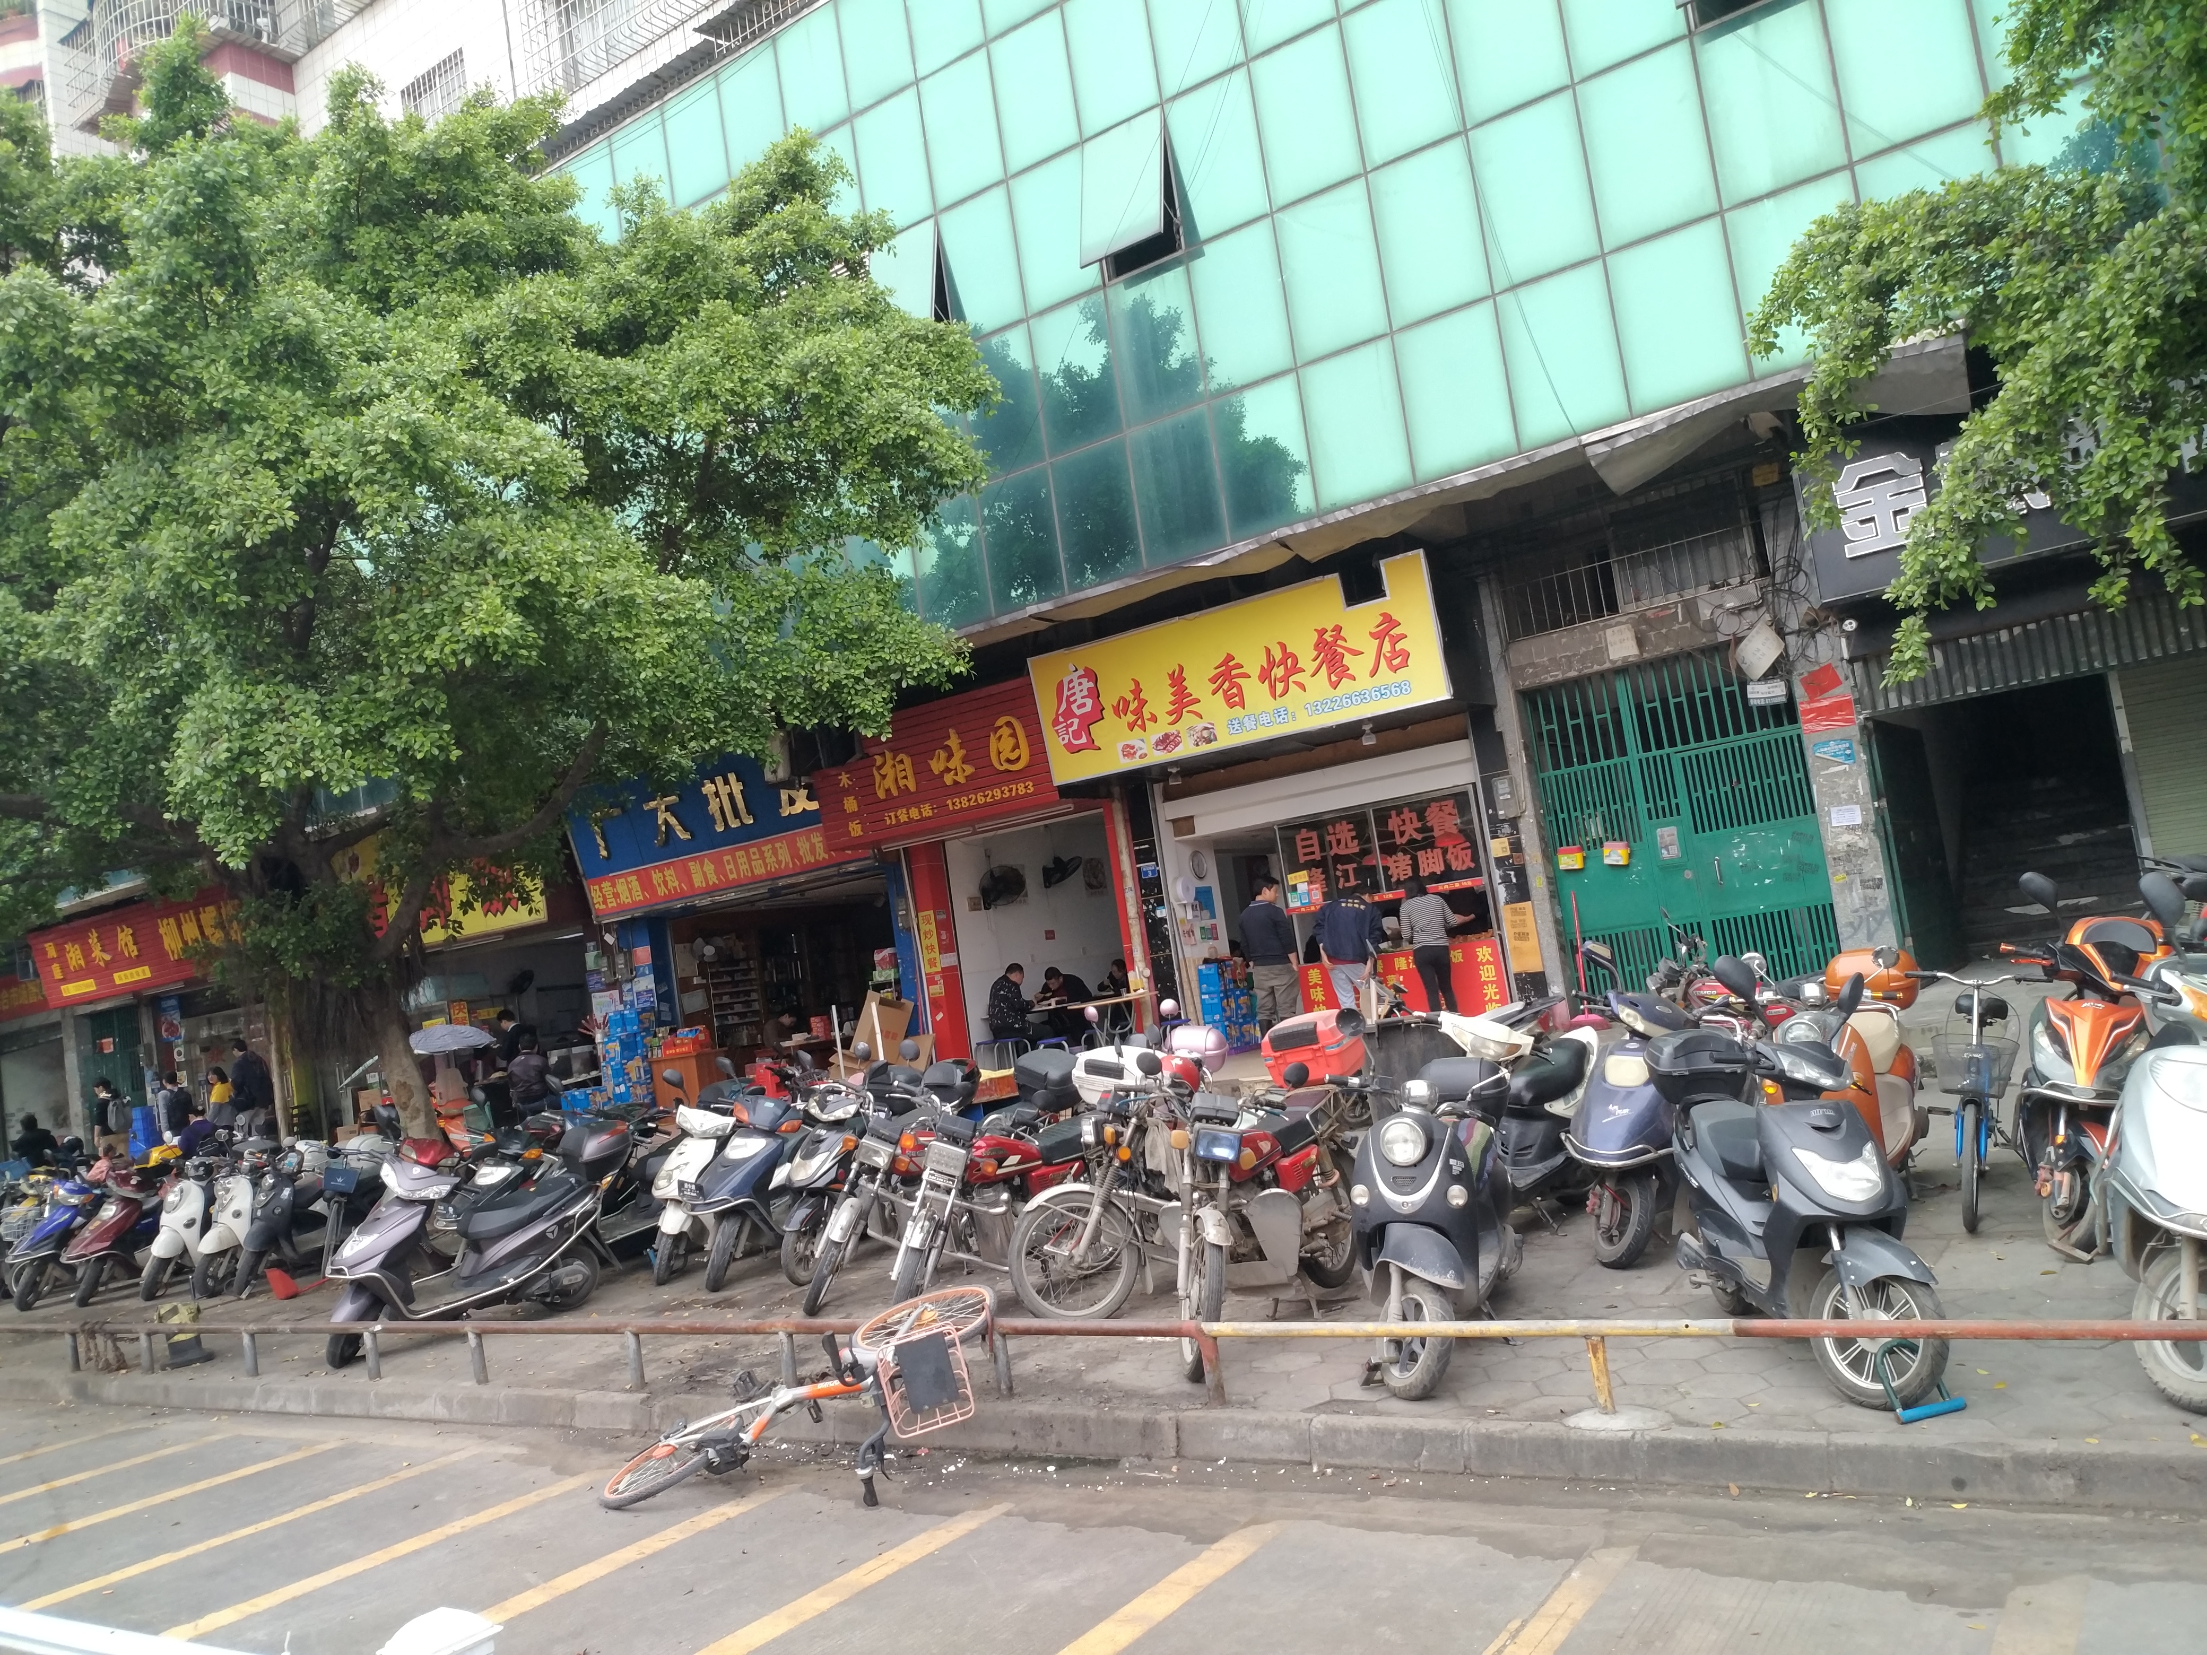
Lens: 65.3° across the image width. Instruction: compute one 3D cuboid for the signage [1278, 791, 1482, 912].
[{"bbox_3d":[2.683,0.241,16.920,2.150,0.910,0.060,-12,-6,35],"label":"signage"}]

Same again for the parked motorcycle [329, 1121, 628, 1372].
[{"bbox_3d":[-3.623,2.327,9.902,1.800,1.160,0.680,-6,-5,-33],"label":"parked motorcycle"}]

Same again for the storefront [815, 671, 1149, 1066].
[{"bbox_3d":[-1.346,0.669,20.113,4.382,4.339,1.000,-12,-6,35],"label":"storefront"}]

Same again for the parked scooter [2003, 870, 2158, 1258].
[{"bbox_3d":[3.850,0.830,6.517,0.720,1.260,1.800,-12,-6,35],"label":"parked scooter"}]

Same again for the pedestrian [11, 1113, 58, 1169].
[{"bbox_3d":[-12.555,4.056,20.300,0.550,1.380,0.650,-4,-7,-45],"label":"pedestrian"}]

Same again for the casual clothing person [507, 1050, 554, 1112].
[{"bbox_3d":[-5.901,2.783,17.848,0.550,1.300,0.800,-9,-5,0],"label":"casual clothing person"}]

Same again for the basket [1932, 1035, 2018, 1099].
[{"bbox_3d":[3.352,0.922,6.620,0.320,0.200,0.240,0,-6,28],"label":"basket"}]

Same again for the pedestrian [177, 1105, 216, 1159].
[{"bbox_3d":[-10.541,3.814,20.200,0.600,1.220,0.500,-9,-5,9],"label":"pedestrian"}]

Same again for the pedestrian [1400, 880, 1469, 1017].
[{"bbox_3d":[3.264,1.233,16.640,0.550,1.500,0.500,-11,-5,28],"label":"pedestrian"}]

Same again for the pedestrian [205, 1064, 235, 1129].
[{"bbox_3d":[-11.816,4.032,23.200,0.360,1.580,0.460,-9,-5,7],"label":"pedestrian"}]

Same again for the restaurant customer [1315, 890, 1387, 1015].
[{"bbox_3d":[2.502,1.340,17.040,0.620,1.520,0.550,-11,-5,27],"label":"restaurant customer"}]

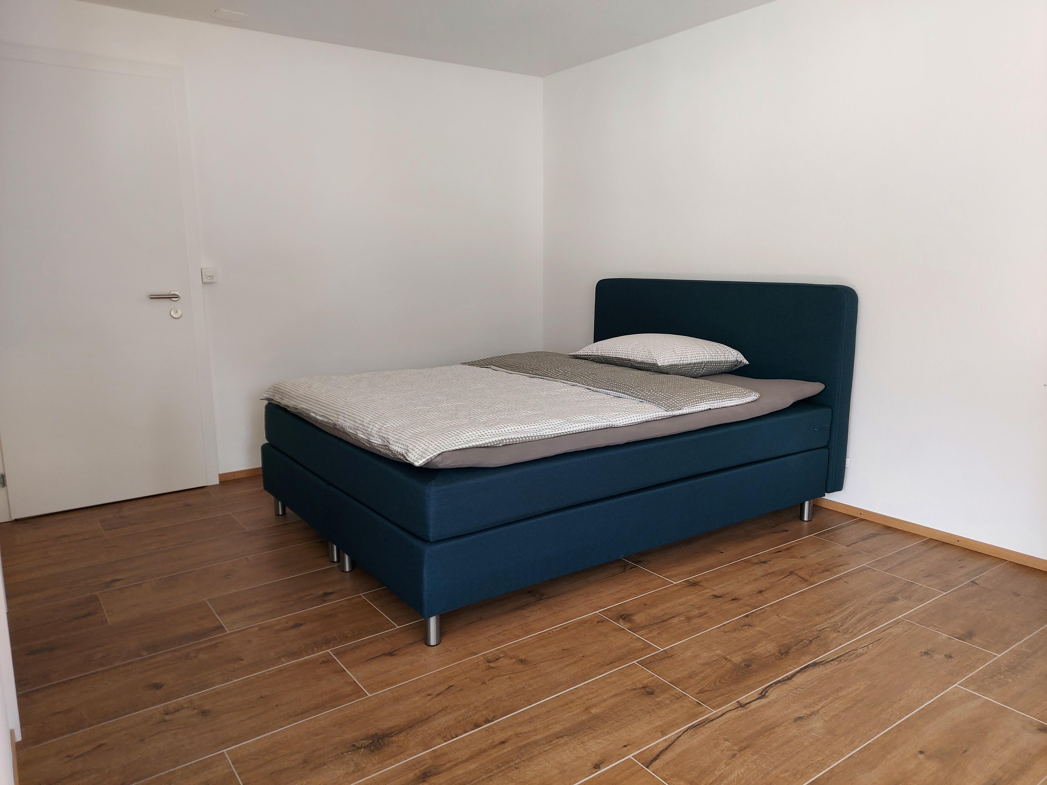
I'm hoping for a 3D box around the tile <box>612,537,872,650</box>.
[{"bbox_3d":[0.824,0.699,2.747,1.195,0.010,0.301,-8,12,-34],"label":"tile"}]

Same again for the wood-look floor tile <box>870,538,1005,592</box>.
[{"bbox_3d":[1.587,0.660,2.904,0.469,0.010,0.301,-8,12,-34],"label":"wood-look floor tile"}]

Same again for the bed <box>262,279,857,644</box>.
[{"bbox_3d":[0.111,0.050,3.426,2.139,1.043,1.638,-8,12,-34],"label":"bed"}]

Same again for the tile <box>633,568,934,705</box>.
[{"bbox_3d":[0.905,0.755,2.438,1.195,0.010,0.301,-8,12,-34],"label":"tile"}]

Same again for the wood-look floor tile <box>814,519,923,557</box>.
[{"bbox_3d":[1.459,0.612,3.181,0.358,0.010,0.301,-8,12,-34],"label":"wood-look floor tile"}]

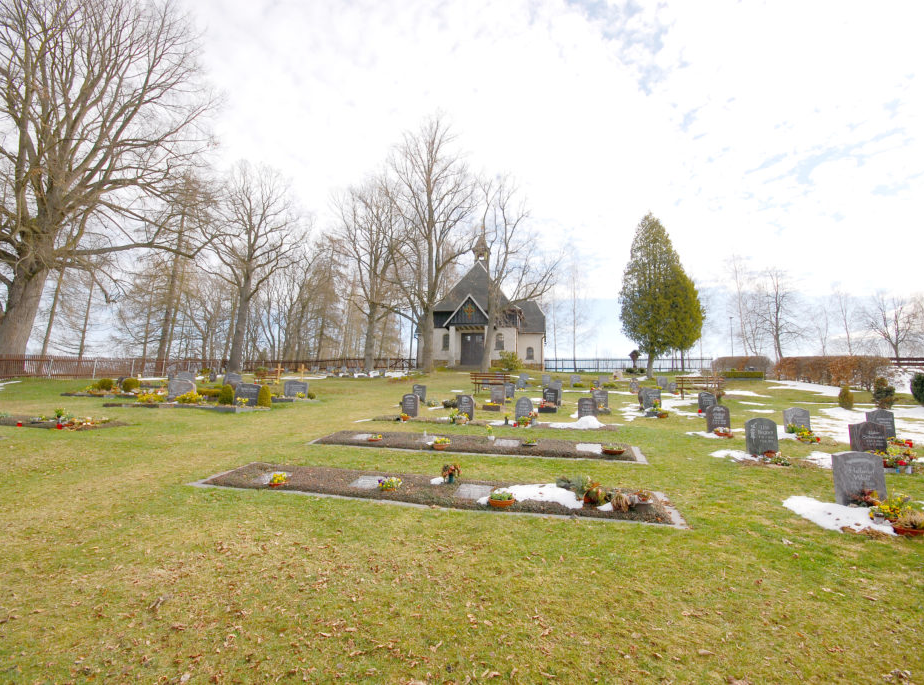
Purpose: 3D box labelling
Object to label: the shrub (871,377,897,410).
[{"bbox_3d":[12.469,1.465,12.660,0.560,1.000,0.560,-1,-7,13],"label":"shrub"}]

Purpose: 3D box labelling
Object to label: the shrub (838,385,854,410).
[{"bbox_3d":[15.582,2.221,17.351,0.470,0.950,0.470,0,-6,12],"label":"shrub"}]

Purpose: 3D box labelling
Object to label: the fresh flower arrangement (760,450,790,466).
[{"bbox_3d":[4.955,1.828,6.760,0.390,0.170,0.290,-1,-7,13],"label":"fresh flower arrangement"}]

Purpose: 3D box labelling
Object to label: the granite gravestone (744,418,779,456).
[{"bbox_3d":[5.094,1.594,7.237,0.460,0.620,0.130,-1,-7,13],"label":"granite gravestone"}]

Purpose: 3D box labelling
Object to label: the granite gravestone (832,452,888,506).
[{"bbox_3d":[4.913,1.685,5.267,0.490,0.640,0.120,0,-6,11],"label":"granite gravestone"}]

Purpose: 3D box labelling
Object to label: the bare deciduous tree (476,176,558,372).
[{"bbox_3d":[4.065,-4.653,31.234,5.800,13.600,5.800,0,-6,12],"label":"bare deciduous tree"}]

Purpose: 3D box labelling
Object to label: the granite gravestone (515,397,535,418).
[{"bbox_3d":[1.554,1.653,10.637,0.430,0.620,0.130,-1,-7,13],"label":"granite gravestone"}]

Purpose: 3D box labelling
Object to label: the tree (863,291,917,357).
[{"bbox_3d":[40.447,-1.180,40.420,3.700,7.000,3.700,-1,-7,13],"label":"tree"}]

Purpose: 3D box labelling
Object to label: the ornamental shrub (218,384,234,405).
[{"bbox_3d":[-7.093,1.579,12.875,0.430,0.640,0.430,0,-8,11],"label":"ornamental shrub"}]

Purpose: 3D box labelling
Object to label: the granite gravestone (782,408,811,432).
[{"bbox_3d":[8.980,2.072,11.438,0.560,0.700,0.120,0,-6,12],"label":"granite gravestone"}]

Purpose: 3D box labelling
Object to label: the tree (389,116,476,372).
[{"bbox_3d":[-2.270,-8.011,33.300,7.400,21.000,7.200,0,-8,11],"label":"tree"}]

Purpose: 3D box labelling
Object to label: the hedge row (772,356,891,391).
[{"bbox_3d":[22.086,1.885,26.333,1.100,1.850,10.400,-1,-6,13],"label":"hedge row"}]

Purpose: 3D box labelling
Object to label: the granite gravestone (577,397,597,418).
[{"bbox_3d":[3.361,1.809,11.433,0.470,0.640,0.140,0,-8,11],"label":"granite gravestone"}]

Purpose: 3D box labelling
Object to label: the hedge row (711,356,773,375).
[{"bbox_3d":[21.905,2.051,33.600,4.000,1.750,1.400,0,-8,11],"label":"hedge row"}]

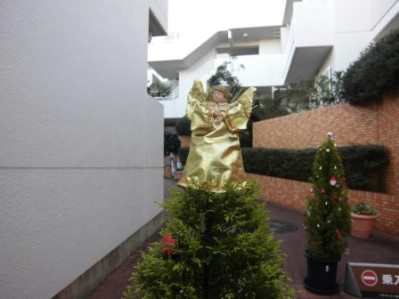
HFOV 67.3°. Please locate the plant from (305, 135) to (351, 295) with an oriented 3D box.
[{"bbox_3d":[1.555,0.729,3.642,0.531,1.831,0.531,0,-4,0],"label":"plant"}]

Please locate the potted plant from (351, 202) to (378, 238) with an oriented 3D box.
[{"bbox_3d":[3.499,1.474,6.304,0.550,0.691,0.550,0,-4,0],"label":"potted plant"}]

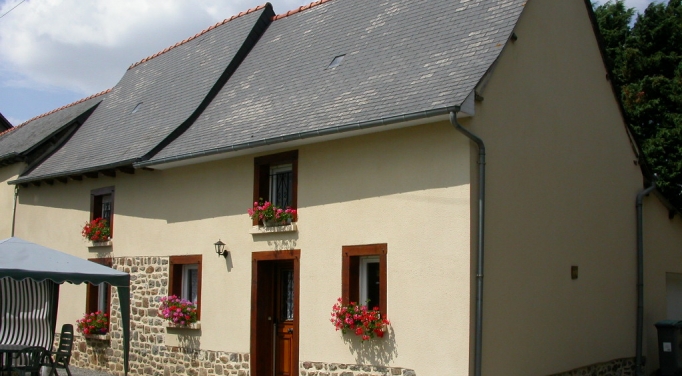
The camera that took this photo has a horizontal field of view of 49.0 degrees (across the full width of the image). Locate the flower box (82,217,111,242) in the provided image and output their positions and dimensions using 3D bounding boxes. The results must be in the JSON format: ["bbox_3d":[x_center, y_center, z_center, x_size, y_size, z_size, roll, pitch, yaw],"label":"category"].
[{"bbox_3d":[-5.183,0.878,15.843,0.750,0.500,0.420,-6,-11,41],"label":"flower box"}]

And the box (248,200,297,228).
[{"bbox_3d":[-1.138,0.449,12.441,0.980,0.400,0.340,-6,-11,41],"label":"box"}]

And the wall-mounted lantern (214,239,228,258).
[{"bbox_3d":[-2.087,1.057,13.078,0.190,0.330,0.250,-6,-11,41],"label":"wall-mounted lantern"}]

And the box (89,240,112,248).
[{"bbox_3d":[-5.083,1.200,15.827,0.920,0.150,0.240,-6,-11,41],"label":"box"}]

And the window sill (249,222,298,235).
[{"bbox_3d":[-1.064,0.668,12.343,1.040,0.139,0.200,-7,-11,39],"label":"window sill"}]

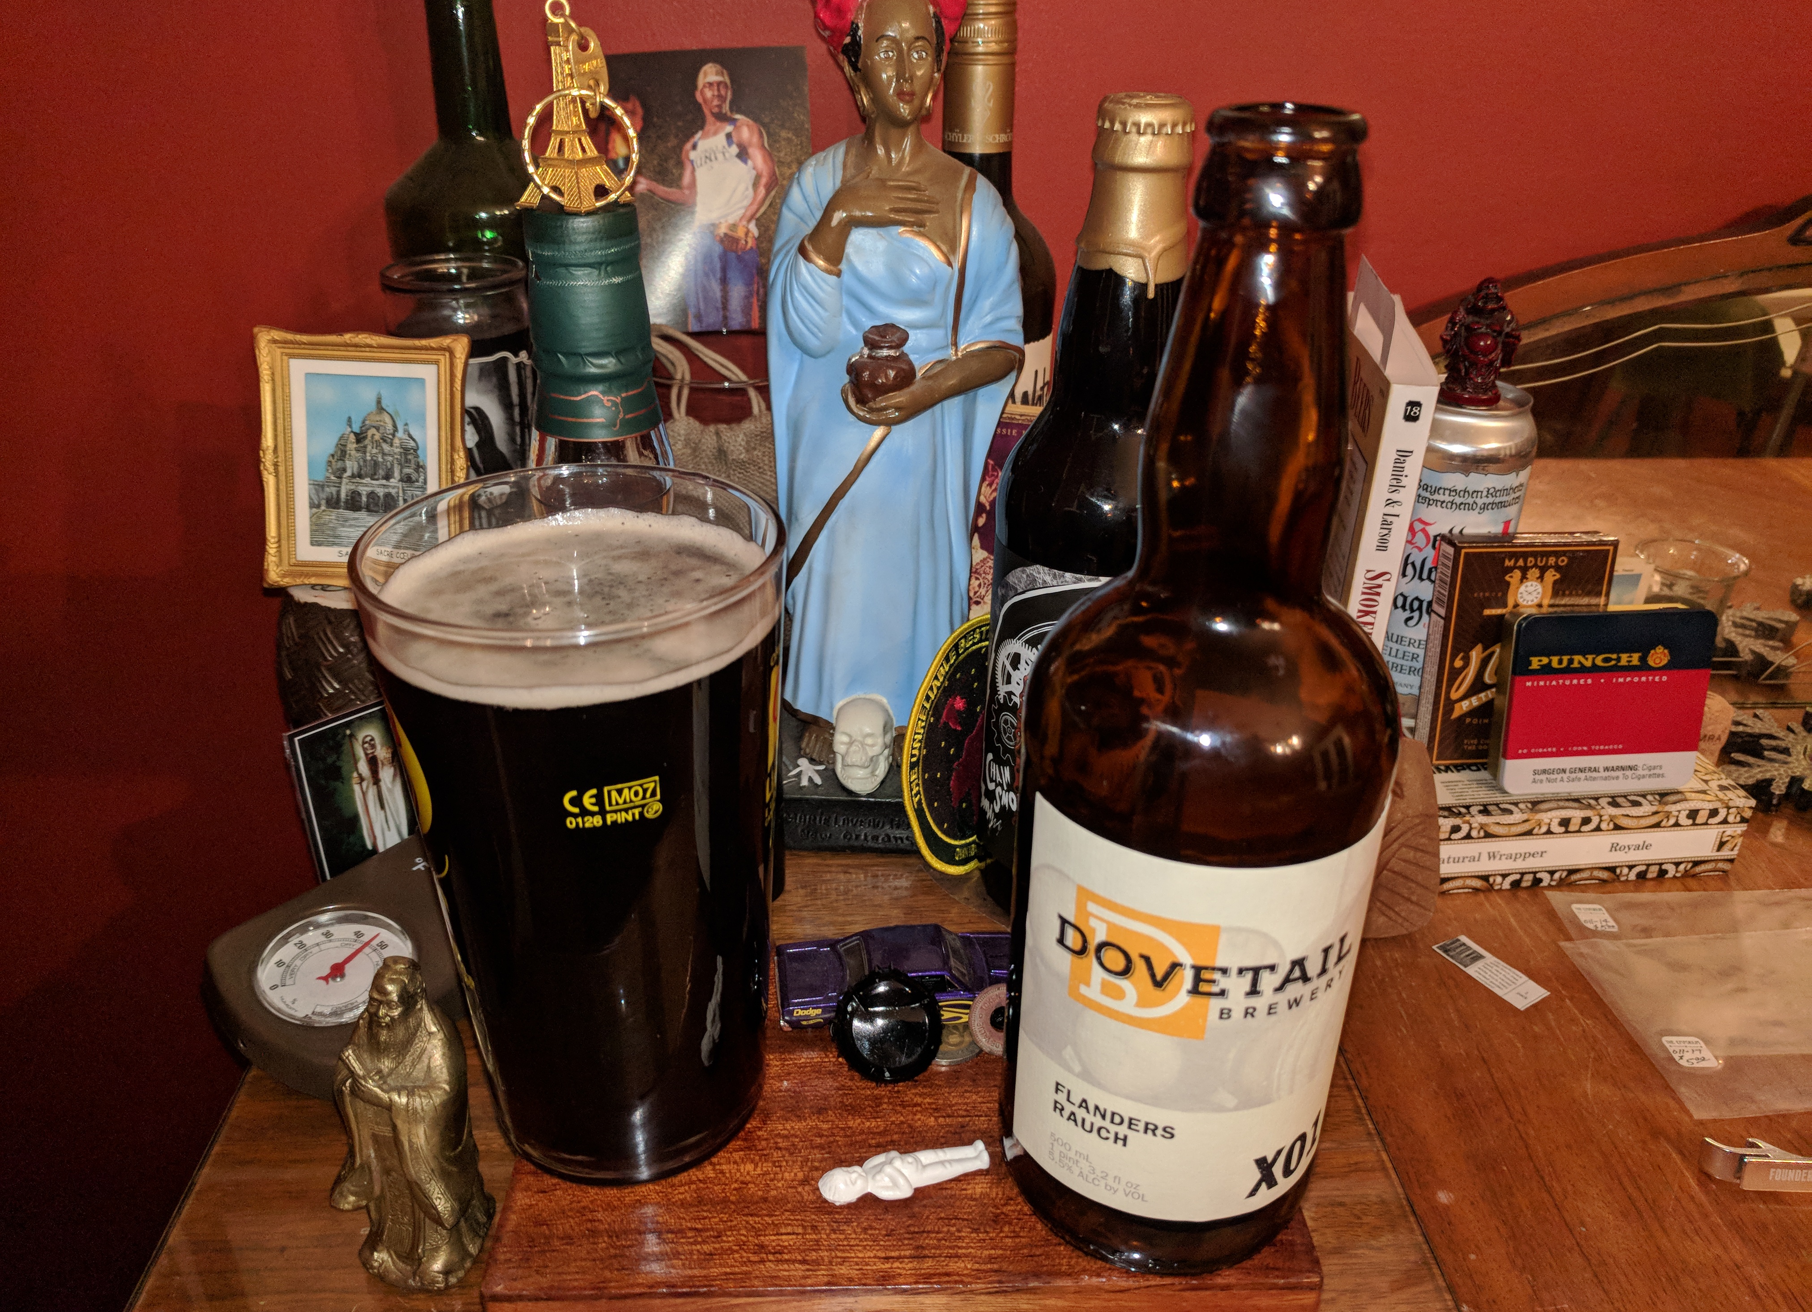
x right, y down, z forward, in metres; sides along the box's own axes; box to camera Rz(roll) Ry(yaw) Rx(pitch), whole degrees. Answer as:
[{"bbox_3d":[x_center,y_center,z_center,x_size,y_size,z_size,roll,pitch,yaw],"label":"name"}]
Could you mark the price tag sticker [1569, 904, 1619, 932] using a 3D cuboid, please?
[{"bbox_3d":[0.278,0.106,0.549,0.014,0.001,0.017,3,28,5],"label":"price tag sticker"}]

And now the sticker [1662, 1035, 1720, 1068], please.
[{"bbox_3d":[0.278,0.140,0.482,0.014,0.001,0.015,2,27,2],"label":"sticker"}]

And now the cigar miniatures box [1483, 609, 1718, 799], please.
[{"bbox_3d":[0.291,0.018,0.571,0.085,0.077,0.015,-2,15,-5],"label":"cigar miniatures box"}]

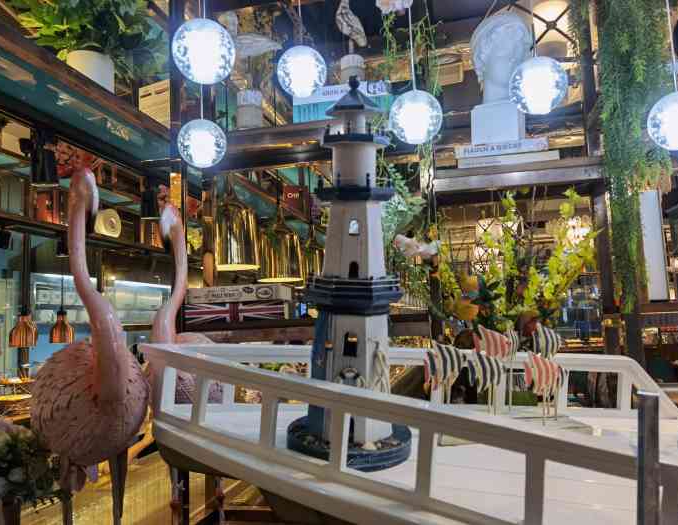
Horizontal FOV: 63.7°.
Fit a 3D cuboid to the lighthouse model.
[{"bbox_3d":[0.030,0.001,1.200,0.272,0.815,0.272,1,-1,3],"label":"lighthouse model"}]

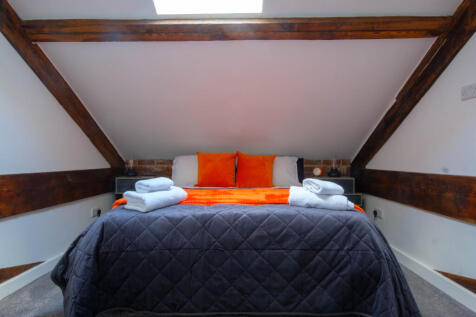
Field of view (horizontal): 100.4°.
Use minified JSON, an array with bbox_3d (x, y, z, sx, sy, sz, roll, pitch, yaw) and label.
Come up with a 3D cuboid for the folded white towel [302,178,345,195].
[{"bbox_3d":[0.554,0.180,1.290,0.210,0.070,0.145,0,-1,-22],"label":"folded white towel"}]

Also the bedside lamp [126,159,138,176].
[{"bbox_3d":[-1.220,0.105,2.300,0.120,0.210,0.120,0,-1,0],"label":"bedside lamp"}]

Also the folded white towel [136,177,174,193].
[{"bbox_3d":[-0.542,0.172,1.315,0.135,0.070,0.220,0,-1,30],"label":"folded white towel"}]

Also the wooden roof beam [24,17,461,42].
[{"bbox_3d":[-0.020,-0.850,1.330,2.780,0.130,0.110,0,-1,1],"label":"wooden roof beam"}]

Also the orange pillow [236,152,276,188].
[{"bbox_3d":[0.200,0.130,2.160,0.425,0.400,0.130,0,-22,1],"label":"orange pillow"}]

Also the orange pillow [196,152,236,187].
[{"bbox_3d":[-0.230,0.130,2.160,0.425,0.400,0.130,0,-22,1],"label":"orange pillow"}]

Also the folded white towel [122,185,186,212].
[{"bbox_3d":[-0.513,0.248,1.275,0.220,0.085,0.340,0,-1,25],"label":"folded white towel"}]

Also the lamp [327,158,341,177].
[{"bbox_3d":[1.120,0.105,2.300,0.130,0.210,0.130,0,-1,0],"label":"lamp"}]

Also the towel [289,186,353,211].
[{"bbox_3d":[0.525,0.250,1.265,0.340,0.085,0.220,0,-1,23],"label":"towel"}]

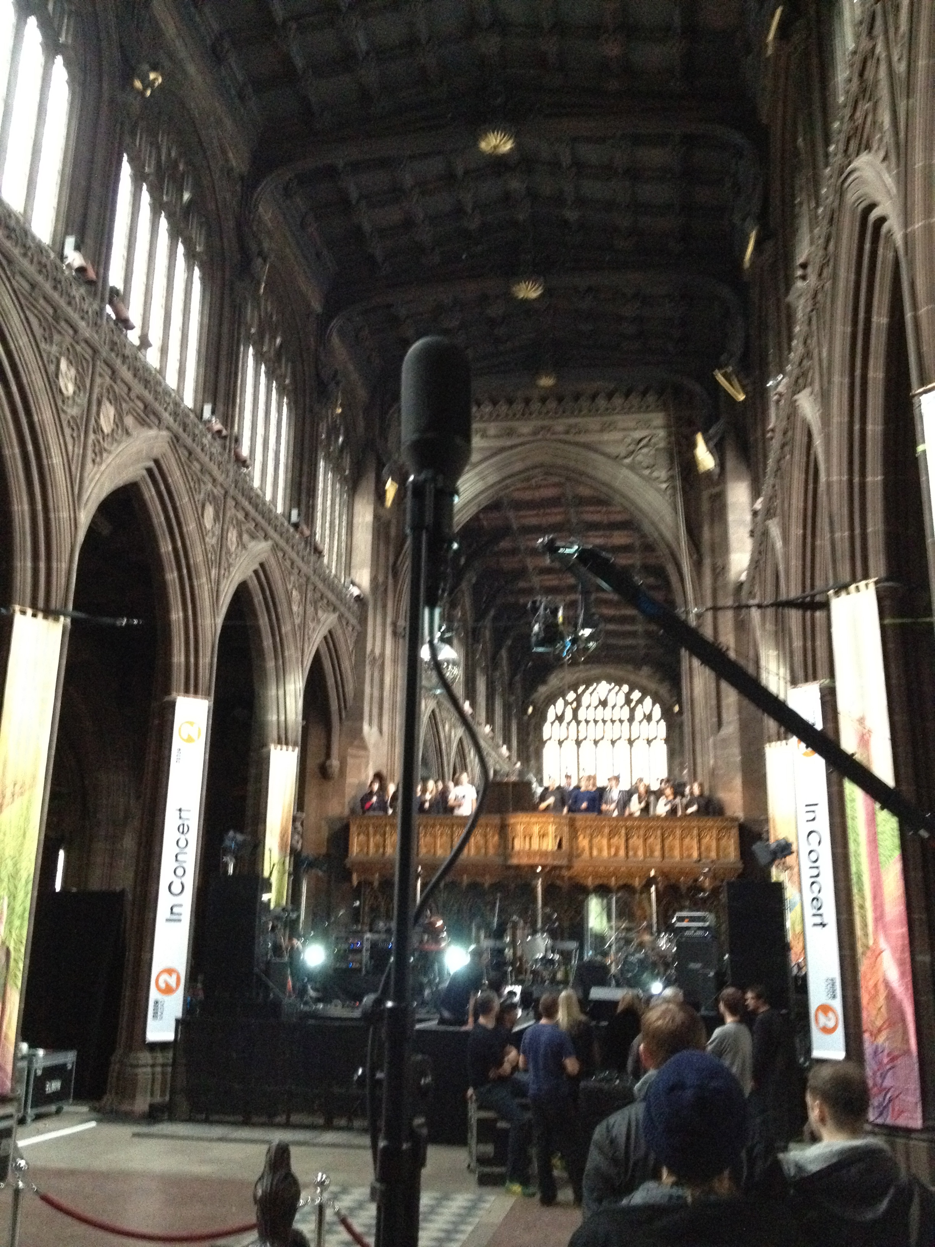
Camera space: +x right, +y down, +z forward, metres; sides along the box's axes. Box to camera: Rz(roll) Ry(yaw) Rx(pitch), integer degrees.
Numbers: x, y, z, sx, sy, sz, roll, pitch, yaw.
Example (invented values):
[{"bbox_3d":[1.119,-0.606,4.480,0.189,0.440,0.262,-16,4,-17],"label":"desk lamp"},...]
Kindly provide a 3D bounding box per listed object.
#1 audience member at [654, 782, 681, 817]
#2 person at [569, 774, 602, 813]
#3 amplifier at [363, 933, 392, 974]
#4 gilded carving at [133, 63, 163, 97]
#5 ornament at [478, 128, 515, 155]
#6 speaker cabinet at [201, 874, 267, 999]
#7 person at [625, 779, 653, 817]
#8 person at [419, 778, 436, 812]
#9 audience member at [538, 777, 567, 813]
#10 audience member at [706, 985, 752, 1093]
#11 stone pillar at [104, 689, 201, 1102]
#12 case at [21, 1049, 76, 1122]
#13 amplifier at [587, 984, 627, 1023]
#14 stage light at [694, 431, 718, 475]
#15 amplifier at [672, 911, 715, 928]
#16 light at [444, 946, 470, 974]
[{"bbox_3d":[4.081,4.071,25.651,0.520,1.620,0.400,0,-15,3],"label":"audience member"},{"bbox_3d":[2.249,3.719,23.901,0.580,1.700,0.360,-1,-15,9],"label":"person"},{"bbox_3d":[-1.463,5.552,21.197,0.540,0.710,0.450,-1,-15,6],"label":"amplifier"},{"bbox_3d":[-3.949,-6.700,15.582,0.270,0.340,0.360,-10,-18,34],"label":"gilded carving"},{"bbox_3d":[0.474,-7.677,20.111,0.570,0.160,0.570,-1,-15,9],"label":"ornament"},{"bbox_3d":[-3.342,4.450,17.904,0.820,1.745,0.800,0,-15,3],"label":"speaker cabinet"},{"bbox_3d":[3.287,3.827,24.040,0.460,1.660,0.300,-2,-16,9],"label":"person"},{"bbox_3d":[-0.829,4.134,26.431,0.460,1.720,0.360,-3,-15,14],"label":"person"},{"bbox_3d":[1.621,3.803,23.981,0.540,1.700,0.360,-1,-15,9],"label":"audience member"},{"bbox_3d":[2.301,4.070,10.876,0.480,1.790,0.310,7,-17,-22],"label":"audience member"},{"bbox_3d":[-4.144,3.742,17.230,0.950,5.515,0.950,-1,-15,9],"label":"stone pillar"},{"bbox_3d":[-5.622,5.921,16.229,0.600,0.780,1.200,-1,-15,9],"label":"case"},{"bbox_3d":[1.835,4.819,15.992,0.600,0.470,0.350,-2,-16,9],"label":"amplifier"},{"bbox_3d":[4.862,-3.480,25.735,0.380,0.800,0.400,-11,-19,38],"label":"stage light"},{"bbox_3d":[3.544,4.636,19.771,0.600,0.260,0.360,-7,-17,27],"label":"amplifier"},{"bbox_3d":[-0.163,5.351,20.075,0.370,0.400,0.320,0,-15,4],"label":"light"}]

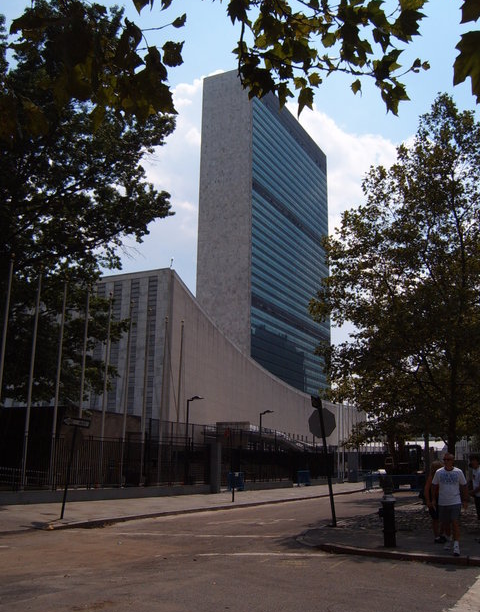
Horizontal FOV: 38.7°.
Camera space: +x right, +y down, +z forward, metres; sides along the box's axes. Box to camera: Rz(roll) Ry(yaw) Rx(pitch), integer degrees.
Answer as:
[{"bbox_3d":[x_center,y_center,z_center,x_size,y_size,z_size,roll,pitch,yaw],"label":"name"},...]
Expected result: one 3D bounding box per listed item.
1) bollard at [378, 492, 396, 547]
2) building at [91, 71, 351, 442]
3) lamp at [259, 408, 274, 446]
[{"bbox_3d":[2.883,4.200,13.456,0.330,0.970,0.290,1,-13,0],"label":"bollard"},{"bbox_3d":[13.422,-8.172,288.430,21.950,152.000,87.500,-6,-14,25],"label":"building"},{"bbox_3d":[1.876,9.683,46.827,1.000,4.900,0.350,-6,-14,25],"label":"lamp"}]

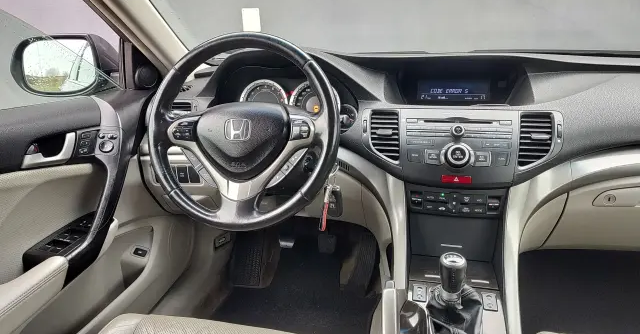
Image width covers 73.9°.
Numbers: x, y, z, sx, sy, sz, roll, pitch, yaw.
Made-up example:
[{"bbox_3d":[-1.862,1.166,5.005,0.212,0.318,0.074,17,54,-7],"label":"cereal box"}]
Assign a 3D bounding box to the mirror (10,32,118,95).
[{"bbox_3d":[-0.623,-0.252,1.045,0.215,0.145,0.110,-2,19,0],"label":"mirror"}]

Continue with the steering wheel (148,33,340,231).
[{"bbox_3d":[-0.141,-0.065,0.823,0.373,0.373,0.095,4,-2,11],"label":"steering wheel"}]

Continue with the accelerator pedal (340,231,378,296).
[{"bbox_3d":[0.130,0.312,1.360,0.068,0.185,0.040,7,-14,14],"label":"accelerator pedal"}]

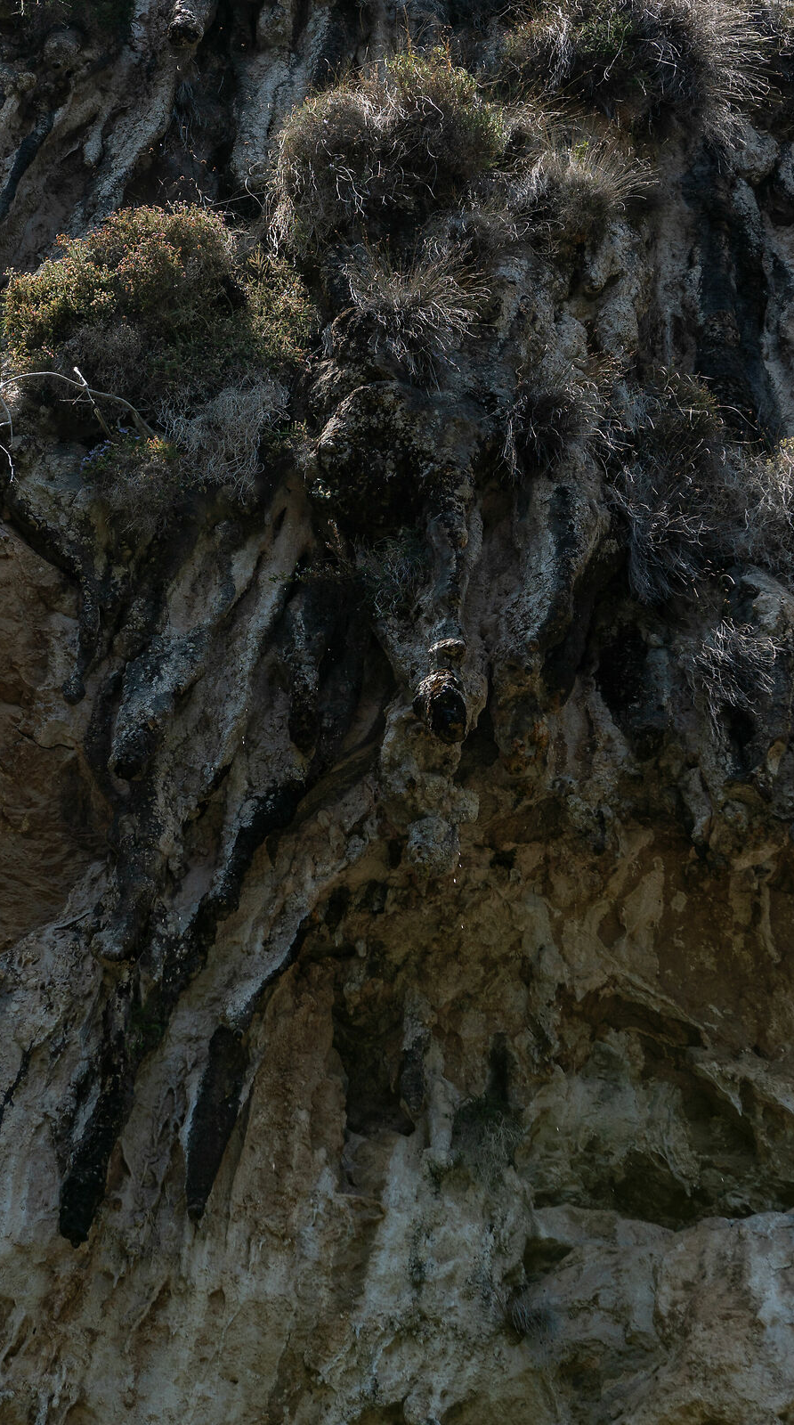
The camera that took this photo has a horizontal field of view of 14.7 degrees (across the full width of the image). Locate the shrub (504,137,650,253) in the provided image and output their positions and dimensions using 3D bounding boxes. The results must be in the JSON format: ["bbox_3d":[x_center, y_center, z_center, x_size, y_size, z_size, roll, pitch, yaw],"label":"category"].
[{"bbox_3d":[0.745,-2.151,12.800,0.578,0.454,0.450,0,-18,0],"label":"shrub"}]

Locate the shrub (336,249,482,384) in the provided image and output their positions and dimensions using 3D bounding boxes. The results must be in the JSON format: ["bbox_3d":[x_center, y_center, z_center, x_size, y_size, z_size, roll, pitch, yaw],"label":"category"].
[{"bbox_3d":[0.047,-1.597,12.400,0.592,0.523,0.480,0,-18,0],"label":"shrub"}]

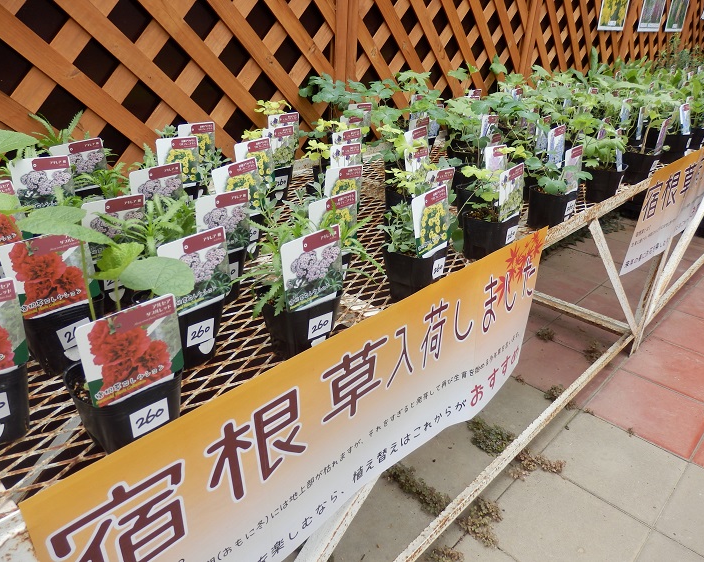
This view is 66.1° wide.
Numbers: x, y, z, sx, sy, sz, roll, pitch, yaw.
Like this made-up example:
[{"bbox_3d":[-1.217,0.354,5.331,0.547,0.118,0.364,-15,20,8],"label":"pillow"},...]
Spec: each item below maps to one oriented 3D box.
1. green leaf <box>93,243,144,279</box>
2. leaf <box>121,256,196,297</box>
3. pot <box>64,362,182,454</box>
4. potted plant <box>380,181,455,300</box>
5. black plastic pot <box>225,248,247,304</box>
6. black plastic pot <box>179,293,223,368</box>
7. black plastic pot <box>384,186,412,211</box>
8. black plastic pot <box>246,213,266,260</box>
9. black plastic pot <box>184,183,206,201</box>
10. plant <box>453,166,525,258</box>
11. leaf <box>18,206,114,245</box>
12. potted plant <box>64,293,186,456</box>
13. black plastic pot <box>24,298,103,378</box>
[{"bbox_3d":[-0.182,-0.015,0.422,0.036,0.025,0.030,-10,29,-23],"label":"green leaf"},{"bbox_3d":[-0.157,-0.004,0.438,0.056,0.019,0.048,-8,28,-20],"label":"leaf"},{"bbox_3d":[-0.197,0.113,0.481,0.078,0.078,0.078,23,34,36],"label":"pot"},{"bbox_3d":[0.086,-0.053,0.725,0.081,0.172,0.083,22,33,35],"label":"potted plant"},{"bbox_3d":[-0.194,-0.015,0.754,0.079,0.076,0.079,1,26,-1],"label":"black plastic pot"},{"bbox_3d":[-0.188,0.051,0.605,0.074,0.078,0.074,1,27,-1],"label":"black plastic pot"},{"bbox_3d":[0.102,-0.128,0.981,0.074,0.078,0.074,23,34,36],"label":"black plastic pot"},{"bbox_3d":[-0.181,-0.073,0.853,0.074,0.078,0.074,1,27,-1],"label":"black plastic pot"},{"bbox_3d":[-0.316,-0.138,0.974,0.074,0.078,0.074,1,27,-1],"label":"black plastic pot"},{"bbox_3d":[0.228,-0.113,0.887,0.091,0.151,0.091,-22,35,-38],"label":"plant"},{"bbox_3d":[-0.209,-0.040,0.394,0.068,0.023,0.050,-12,30,-26],"label":"leaf"},{"bbox_3d":[-0.200,0.082,0.475,0.083,0.151,0.083,-22,35,-38],"label":"potted plant"},{"bbox_3d":[-0.319,0.057,0.605,0.079,0.076,0.079,1,26,-1],"label":"black plastic pot"}]

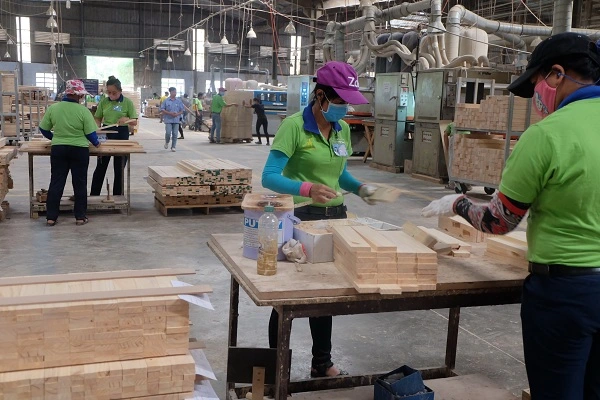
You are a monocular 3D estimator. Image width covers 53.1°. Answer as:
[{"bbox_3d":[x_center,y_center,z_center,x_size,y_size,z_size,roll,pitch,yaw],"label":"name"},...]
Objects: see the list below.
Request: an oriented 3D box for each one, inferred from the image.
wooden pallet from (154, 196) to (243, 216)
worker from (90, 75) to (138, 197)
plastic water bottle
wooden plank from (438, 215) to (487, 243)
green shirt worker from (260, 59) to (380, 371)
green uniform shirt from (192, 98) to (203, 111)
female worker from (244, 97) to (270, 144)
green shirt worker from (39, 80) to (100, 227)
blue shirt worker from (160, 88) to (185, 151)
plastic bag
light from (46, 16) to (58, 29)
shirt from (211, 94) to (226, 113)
[{"bbox_3d":[-1.268,0.057,7.620,1.040,0.120,0.740,-2,10,-26],"label":"wooden pallet"},{"bbox_3d":[-2.428,-0.797,7.893,0.550,1.620,0.450,1,9,-9],"label":"worker"},{"bbox_3d":[-0.107,0.136,2.047,0.067,0.243,0.067,2,9,0],"label":"plastic water bottle"},{"bbox_3d":[0.779,0.134,2.867,0.075,0.055,0.380,0,10,-14],"label":"wooden plank"},{"bbox_3d":[0.126,0.151,2.917,0.520,1.570,0.500,11,13,44],"label":"green shirt worker"},{"bbox_3d":[-4.224,-3.947,24.800,0.300,0.500,0.420,-6,12,-40],"label":"green uniform shirt"},{"bbox_3d":[-1.296,-2.416,18.300,0.800,1.460,0.460,1,9,-6],"label":"female worker"},{"bbox_3d":[-2.493,-0.522,6.479,0.580,1.530,0.450,0,10,-14],"label":"green shirt worker"},{"bbox_3d":[-3.395,-2.172,15.941,0.580,1.650,0.400,0,9,-12],"label":"blue shirt worker"},{"bbox_3d":[-0.017,0.188,2.229,0.083,0.088,0.080,0,9,-12],"label":"plastic bag"},{"bbox_3d":[-7.508,-5.375,18.200,0.350,0.360,0.350,2,9,0],"label":"light"},{"bbox_3d":[-2.486,-2.943,18.300,0.380,0.560,0.450,-1,10,-22],"label":"shirt"}]

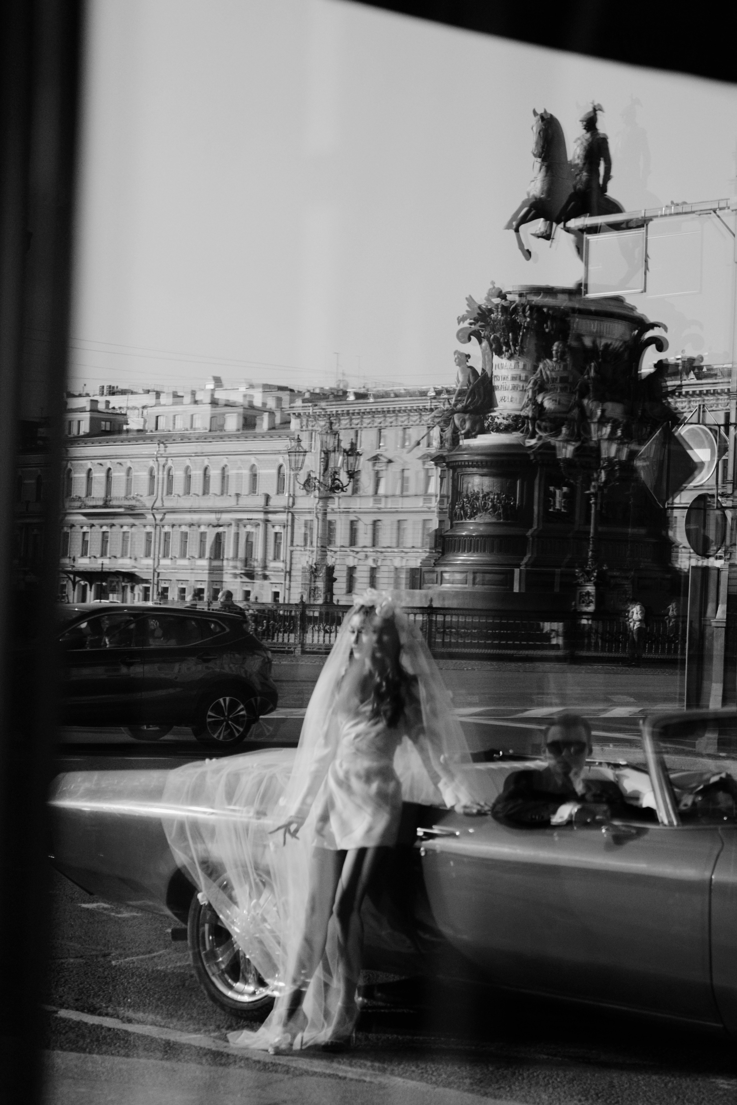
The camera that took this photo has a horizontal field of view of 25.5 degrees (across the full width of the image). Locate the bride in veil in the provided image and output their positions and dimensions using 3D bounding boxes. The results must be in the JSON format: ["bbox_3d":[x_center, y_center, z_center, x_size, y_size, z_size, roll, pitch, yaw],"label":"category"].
[{"bbox_3d":[-0.195,1.020,6.300,1.190,1.730,0.680,1,-1,24],"label":"bride in veil"}]

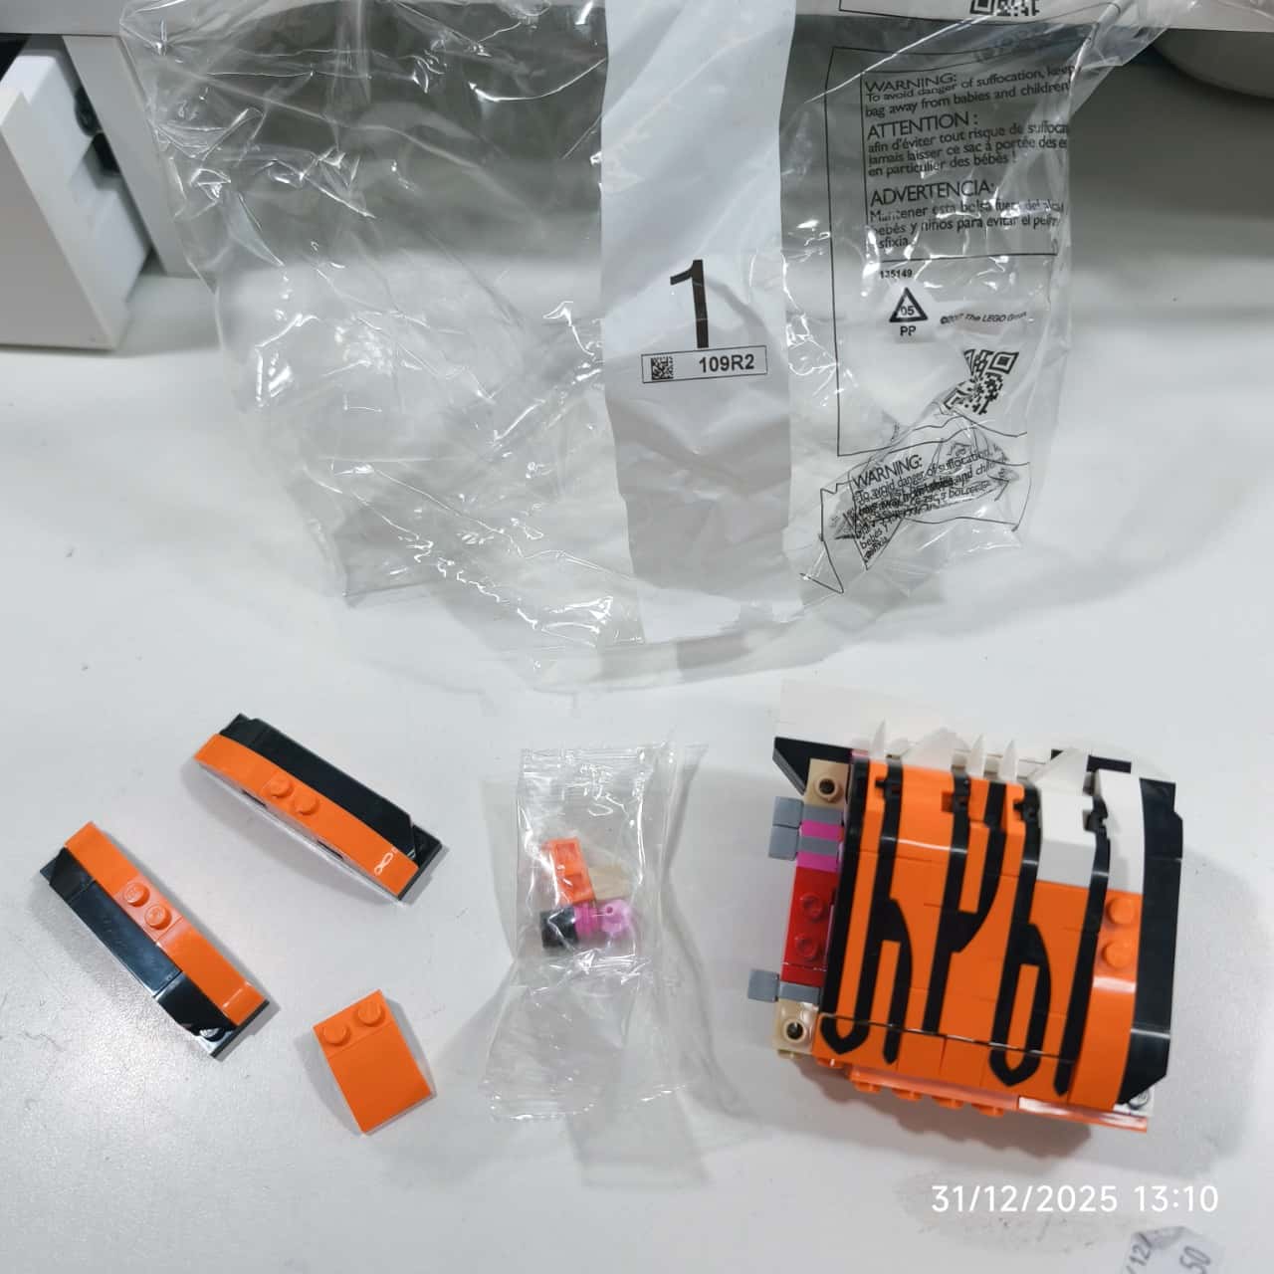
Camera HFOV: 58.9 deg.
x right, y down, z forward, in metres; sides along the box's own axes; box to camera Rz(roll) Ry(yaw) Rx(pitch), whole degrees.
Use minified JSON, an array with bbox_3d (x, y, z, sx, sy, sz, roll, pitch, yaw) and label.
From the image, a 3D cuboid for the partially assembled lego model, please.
[{"bbox_3d":[0.065,0.062,0.242,0.080,0.064,0.069,10,60,4],"label":"partially assembled lego model"}]

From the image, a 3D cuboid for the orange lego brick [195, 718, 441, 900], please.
[{"bbox_3d":[-0.080,0.039,0.278,0.064,0.016,0.016,29,63,14],"label":"orange lego brick"}]

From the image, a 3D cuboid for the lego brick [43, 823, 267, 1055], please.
[{"bbox_3d":[-0.114,0.067,0.260,0.064,0.016,0.016,37,65,18],"label":"lego brick"}]

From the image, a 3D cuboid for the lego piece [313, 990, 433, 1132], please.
[{"bbox_3d":[-0.059,0.094,0.250,0.016,0.011,0.024,-26,64,-16],"label":"lego piece"}]

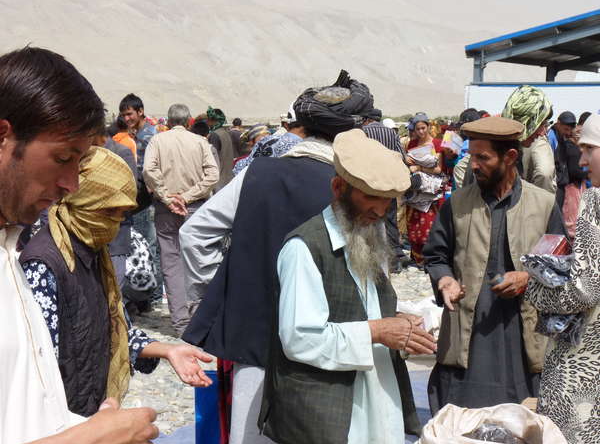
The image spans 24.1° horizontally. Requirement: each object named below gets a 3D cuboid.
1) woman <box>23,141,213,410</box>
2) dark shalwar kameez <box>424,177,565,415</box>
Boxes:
[{"bbox_3d":[-0.509,0.568,3.909,0.500,1.550,0.500,3,5,30],"label":"woman"},{"bbox_3d":[0.773,0.497,5.602,0.570,1.350,0.400,1,5,19],"label":"dark shalwar kameez"}]

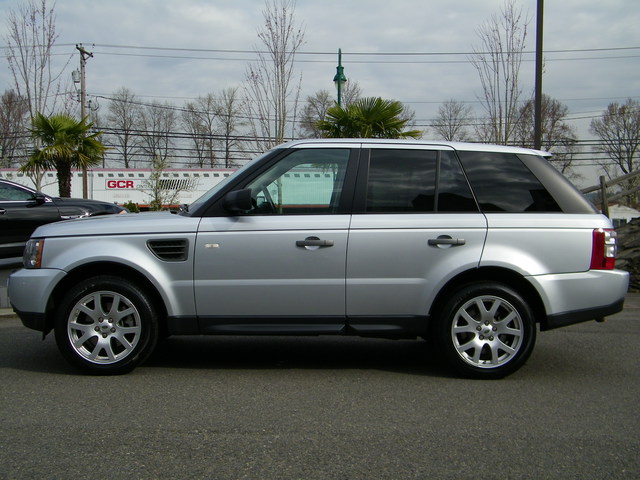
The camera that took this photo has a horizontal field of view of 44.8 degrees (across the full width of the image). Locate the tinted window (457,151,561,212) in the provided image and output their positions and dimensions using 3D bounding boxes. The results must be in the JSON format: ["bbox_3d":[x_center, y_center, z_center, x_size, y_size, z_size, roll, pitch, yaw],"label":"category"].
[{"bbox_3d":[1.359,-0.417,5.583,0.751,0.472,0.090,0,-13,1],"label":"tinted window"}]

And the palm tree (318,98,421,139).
[{"bbox_3d":[0.980,-1.325,15.604,2.116,3.087,2.116,0,4,0],"label":"palm tree"}]

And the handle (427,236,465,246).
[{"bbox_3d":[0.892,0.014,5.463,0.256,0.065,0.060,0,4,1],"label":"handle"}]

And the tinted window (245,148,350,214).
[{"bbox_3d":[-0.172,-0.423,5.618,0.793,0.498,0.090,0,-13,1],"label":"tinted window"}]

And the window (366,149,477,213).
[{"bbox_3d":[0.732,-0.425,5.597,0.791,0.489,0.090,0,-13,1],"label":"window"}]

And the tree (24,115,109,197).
[{"bbox_3d":[-5.930,-1.472,18.100,1.947,2.974,1.947,0,4,0],"label":"tree"}]

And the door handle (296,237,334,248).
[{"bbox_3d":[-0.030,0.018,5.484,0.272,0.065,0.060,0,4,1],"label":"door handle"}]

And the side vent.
[{"bbox_3d":[-1.087,0.075,5.543,0.305,0.172,0.050,0,4,1],"label":"side vent"}]

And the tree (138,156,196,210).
[{"bbox_3d":[-4.157,-1.245,21.072,1.514,2.139,1.514,0,4,0],"label":"tree"}]

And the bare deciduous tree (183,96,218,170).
[{"bbox_3d":[-12.032,-8.915,78.386,3.797,11.427,3.797,0,4,0],"label":"bare deciduous tree"}]

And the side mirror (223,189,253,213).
[{"bbox_3d":[-0.579,-0.277,5.447,0.180,0.172,0.240,0,4,1],"label":"side mirror"}]

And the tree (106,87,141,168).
[{"bbox_3d":[-19.769,-9.338,78.411,3.586,12.190,3.586,0,4,0],"label":"tree"}]

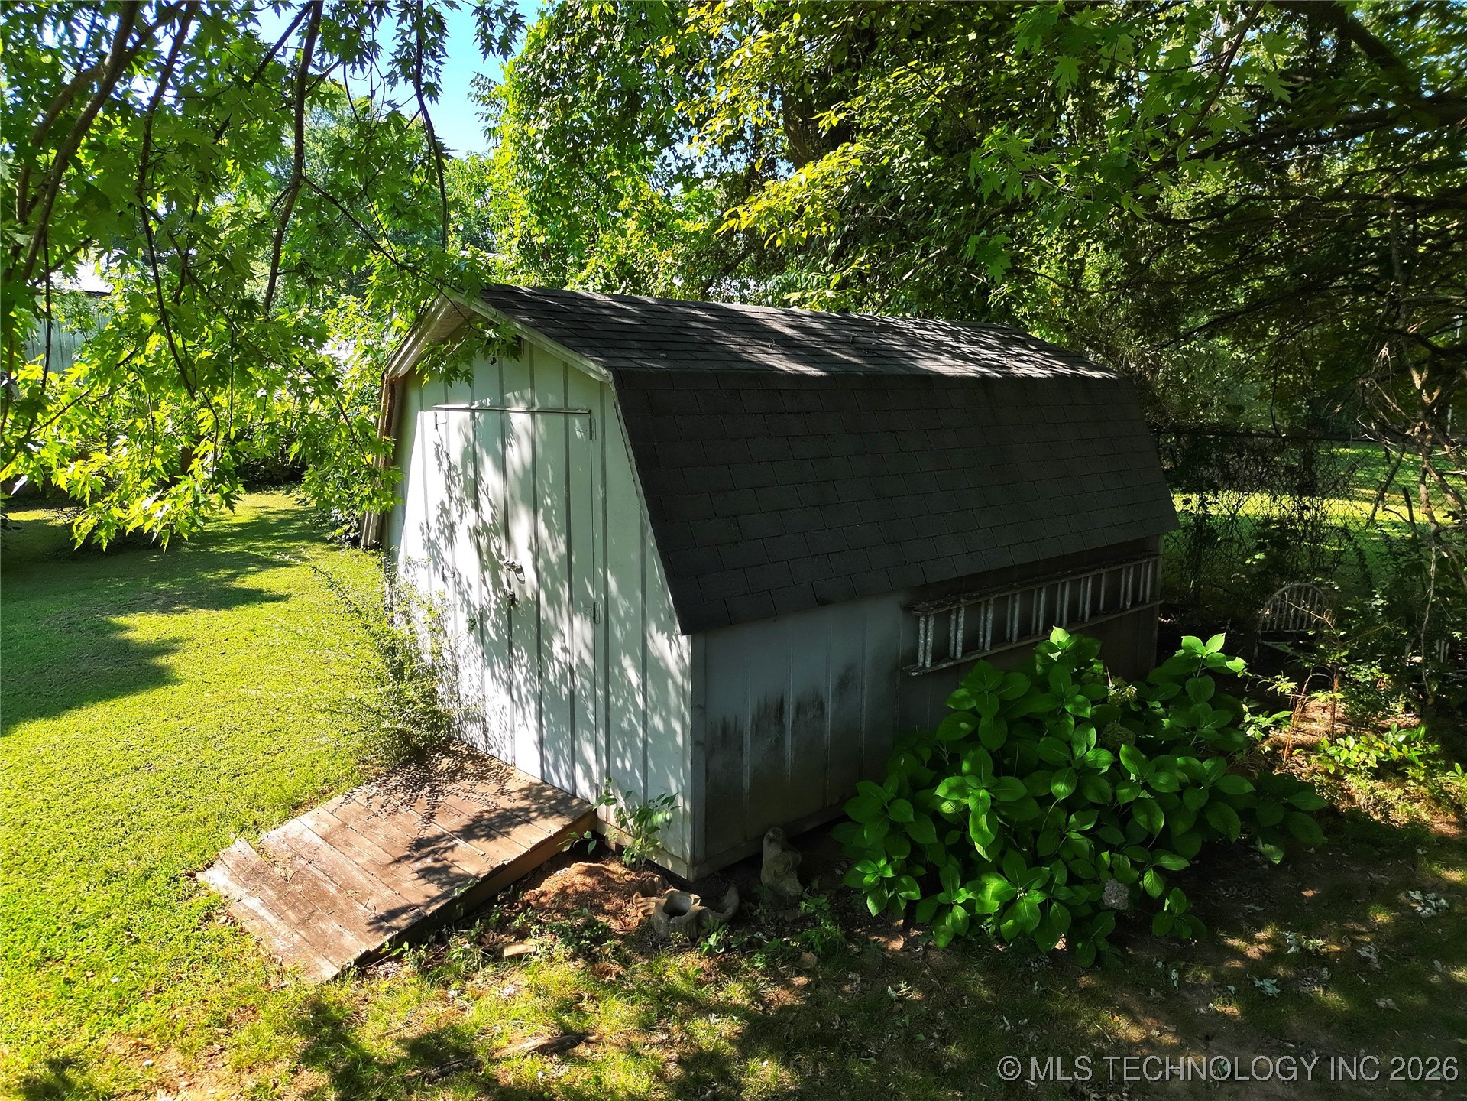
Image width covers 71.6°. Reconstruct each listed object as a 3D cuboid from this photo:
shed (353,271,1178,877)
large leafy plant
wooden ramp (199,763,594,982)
[{"bbox_3d":[0.466,-0.263,7.333,5.330,2.860,3.290,-8,12,-43],"label":"shed"},{"bbox_3d":[1.658,1.097,5.137,2.350,1.180,1.750,-8,12,-43],"label":"large leafy plant"},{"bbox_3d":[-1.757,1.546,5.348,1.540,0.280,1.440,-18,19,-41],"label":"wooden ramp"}]

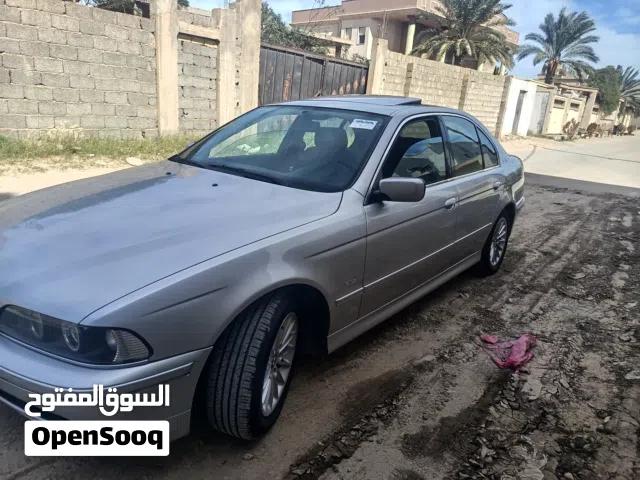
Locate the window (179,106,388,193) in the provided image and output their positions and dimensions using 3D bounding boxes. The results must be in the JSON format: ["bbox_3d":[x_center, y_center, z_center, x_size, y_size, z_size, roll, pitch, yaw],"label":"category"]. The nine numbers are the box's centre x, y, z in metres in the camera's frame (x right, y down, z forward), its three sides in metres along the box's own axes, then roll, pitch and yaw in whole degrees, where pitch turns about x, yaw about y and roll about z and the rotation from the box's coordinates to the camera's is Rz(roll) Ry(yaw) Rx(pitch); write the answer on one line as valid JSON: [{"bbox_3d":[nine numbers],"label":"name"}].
[{"bbox_3d":[-0.278,-0.615,2.700,1.430,0.150,0.840,16,48,36],"label":"window"}]

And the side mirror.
[{"bbox_3d":[0.399,-0.244,2.155,0.220,0.130,0.120,16,20,36],"label":"side mirror"}]

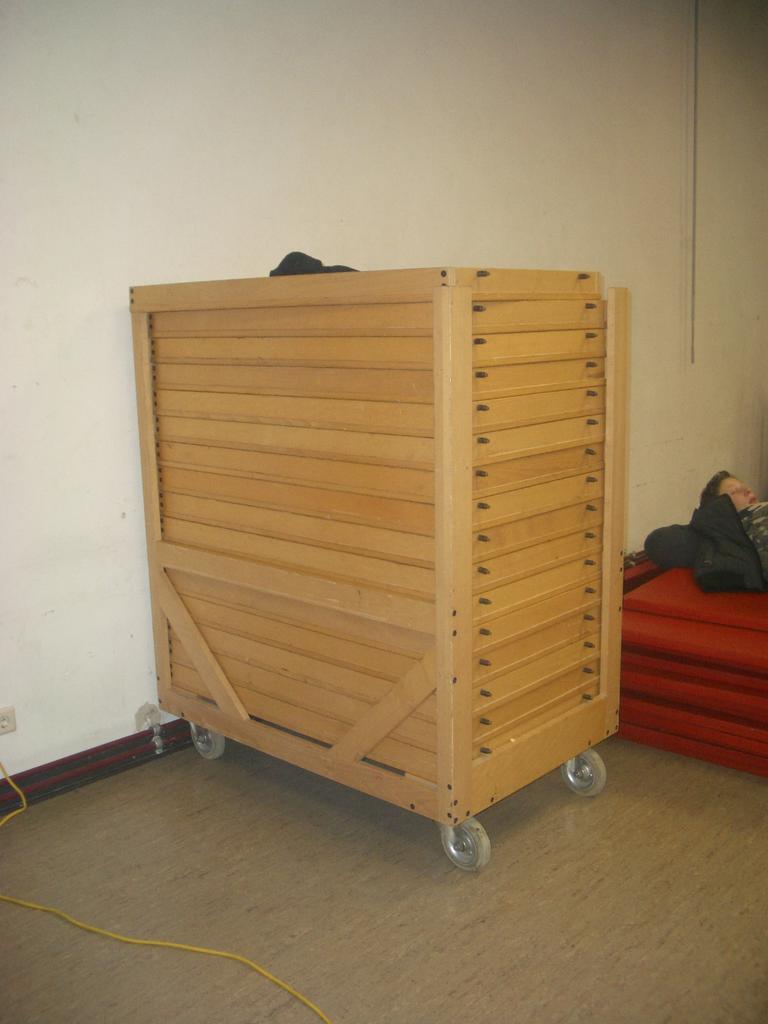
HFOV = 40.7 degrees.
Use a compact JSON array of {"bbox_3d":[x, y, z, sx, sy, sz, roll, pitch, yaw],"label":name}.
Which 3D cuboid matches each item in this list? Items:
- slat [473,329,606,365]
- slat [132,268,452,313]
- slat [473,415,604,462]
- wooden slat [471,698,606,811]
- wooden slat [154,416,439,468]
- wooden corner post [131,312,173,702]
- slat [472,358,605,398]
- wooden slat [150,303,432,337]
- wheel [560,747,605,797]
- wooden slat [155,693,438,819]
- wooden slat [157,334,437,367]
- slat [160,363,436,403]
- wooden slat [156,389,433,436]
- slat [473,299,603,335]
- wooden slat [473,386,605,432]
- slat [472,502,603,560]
[{"bbox_3d":[0.395,-0.438,2.745,0.022,0.080,0.705,9,15,42],"label":"slat"},{"bbox_3d":[-0.314,-0.593,2.814,1.278,0.076,0.023,9,15,42],"label":"slat"},{"bbox_3d":[0.392,-0.191,2.729,0.023,0.080,0.685,9,15,42],"label":"slat"},{"bbox_3d":[0.426,0.638,2.798,0.024,0.147,0.663,9,15,42],"label":"wooden slat"},{"bbox_3d":[-0.280,-0.196,2.799,1.142,0.079,0.024,9,15,42],"label":"wooden slat"},{"bbox_3d":[-0.701,0.008,3.261,0.062,1.280,0.075,9,14,42],"label":"wooden corner post"},{"bbox_3d":[0.379,-0.343,2.652,0.024,0.079,0.668,9,15,42],"label":"slat"},{"bbox_3d":[-0.286,-0.501,2.742,1.142,0.077,0.024,9,15,42],"label":"wooden slat"},{"bbox_3d":[0.613,0.804,3.186,0.126,0.126,0.046,9,15,42],"label":"wheel"},{"bbox_3d":[-0.294,0.690,3.100,1.277,0.085,0.024,9,15,42],"label":"wooden slat"},{"bbox_3d":[-0.284,-0.445,2.886,1.206,0.081,0.022,9,15,42],"label":"wooden slat"},{"bbox_3d":[-0.283,-0.350,2.770,1.142,0.079,0.024,9,15,42],"label":"slat"},{"bbox_3d":[-0.281,-0.285,2.917,1.206,0.083,0.022,9,15,42],"label":"wooden slat"},{"bbox_3d":[0.385,-0.503,2.669,0.023,0.078,0.685,9,15,42],"label":"slat"},{"bbox_3d":[0.381,-0.265,2.667,0.024,0.080,0.668,9,15,42],"label":"wooden slat"},{"bbox_3d":[0.406,0.049,2.837,0.022,0.084,0.705,9,15,42],"label":"slat"}]

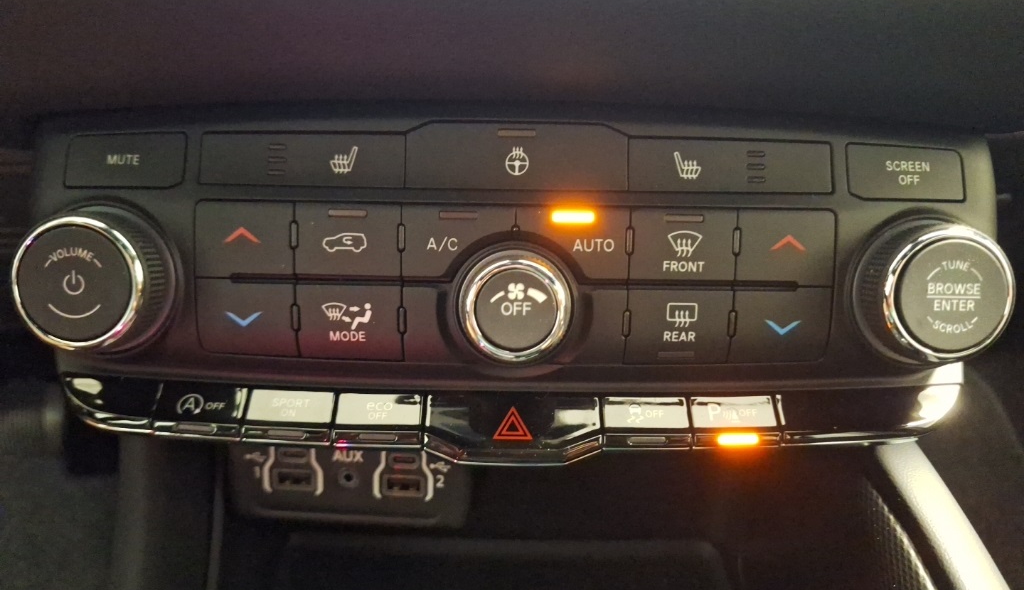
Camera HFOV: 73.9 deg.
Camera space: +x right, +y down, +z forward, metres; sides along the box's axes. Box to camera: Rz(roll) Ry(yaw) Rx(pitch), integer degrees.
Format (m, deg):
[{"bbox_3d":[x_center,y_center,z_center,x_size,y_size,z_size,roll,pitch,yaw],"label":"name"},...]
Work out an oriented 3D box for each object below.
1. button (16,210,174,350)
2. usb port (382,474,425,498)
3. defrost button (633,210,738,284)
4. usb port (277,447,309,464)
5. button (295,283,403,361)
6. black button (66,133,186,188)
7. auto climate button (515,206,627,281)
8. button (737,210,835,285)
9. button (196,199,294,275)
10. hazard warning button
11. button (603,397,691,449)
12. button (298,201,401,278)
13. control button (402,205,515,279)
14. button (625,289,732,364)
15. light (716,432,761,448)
[{"bbox_3d":[-0.128,-0.004,0.209,0.039,0.039,0.019,1,6,1],"label":"button"},{"bbox_3d":[-0.041,0.071,0.265,0.016,0.010,0.010,1,15,0],"label":"usb port"},{"bbox_3d":[0.053,-0.016,0.213,0.032,0.022,0.010,1,7,0],"label":"defrost button"},{"bbox_3d":[-0.083,0.059,0.262,0.013,0.007,0.010,1,15,0],"label":"usb port"},{"bbox_3d":[-0.051,0.008,0.216,0.033,0.024,0.010,1,9,0],"label":"button"},{"bbox_3d":[-0.117,-0.041,0.210,0.036,0.016,0.010,1,7,0],"label":"black button"},{"bbox_3d":[0.019,-0.016,0.213,0.034,0.022,0.010,1,7,0],"label":"auto climate button"},{"bbox_3d":[0.087,-0.016,0.221,0.031,0.025,0.006,1,8,-2],"label":"button"},{"bbox_3d":[-0.086,-0.018,0.221,0.032,0.025,0.006,1,8,2],"label":"button"},{"bbox_3d":[0.000,0.042,0.213,0.054,0.021,0.011,1,-9,0],"label":"hazard warning button"},{"bbox_3d":[0.043,0.041,0.216,0.028,0.016,0.010,1,-9,-2],"label":"button"},{"bbox_3d":[-0.052,-0.018,0.220,0.034,0.024,0.006,1,8,2],"label":"button"},{"bbox_3d":[-0.017,-0.017,0.213,0.034,0.022,0.010,1,7,0],"label":"control button"},{"bbox_3d":[0.052,0.009,0.216,0.033,0.023,0.010,1,9,0],"label":"button"},{"bbox_3d":[0.071,0.045,0.215,0.013,0.004,0.003,1,-3,-2],"label":"light"}]

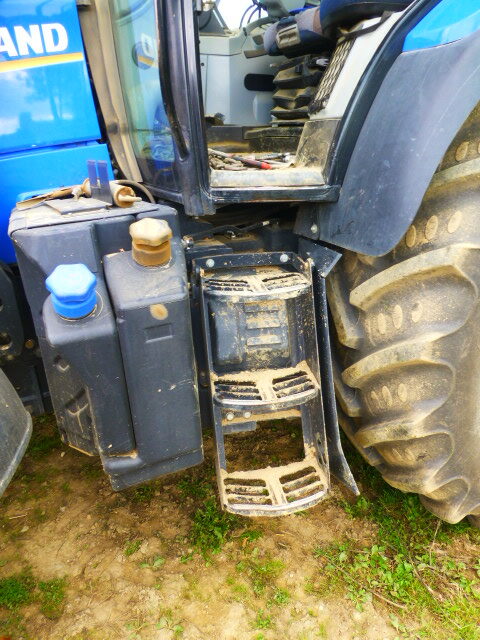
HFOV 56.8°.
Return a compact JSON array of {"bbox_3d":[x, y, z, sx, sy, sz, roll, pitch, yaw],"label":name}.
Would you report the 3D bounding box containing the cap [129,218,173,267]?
[{"bbox_3d":[-0.235,-0.202,1.165,0.110,0.078,0.106,-5,45,-9],"label":"cap"}]

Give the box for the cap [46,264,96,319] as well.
[{"bbox_3d":[-0.398,-0.067,1.060,0.121,0.080,0.111,-5,45,-9],"label":"cap"}]

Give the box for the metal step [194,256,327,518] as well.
[{"bbox_3d":[0.075,0.179,1.321,0.340,0.668,0.362,-5,22,-9],"label":"metal step"}]

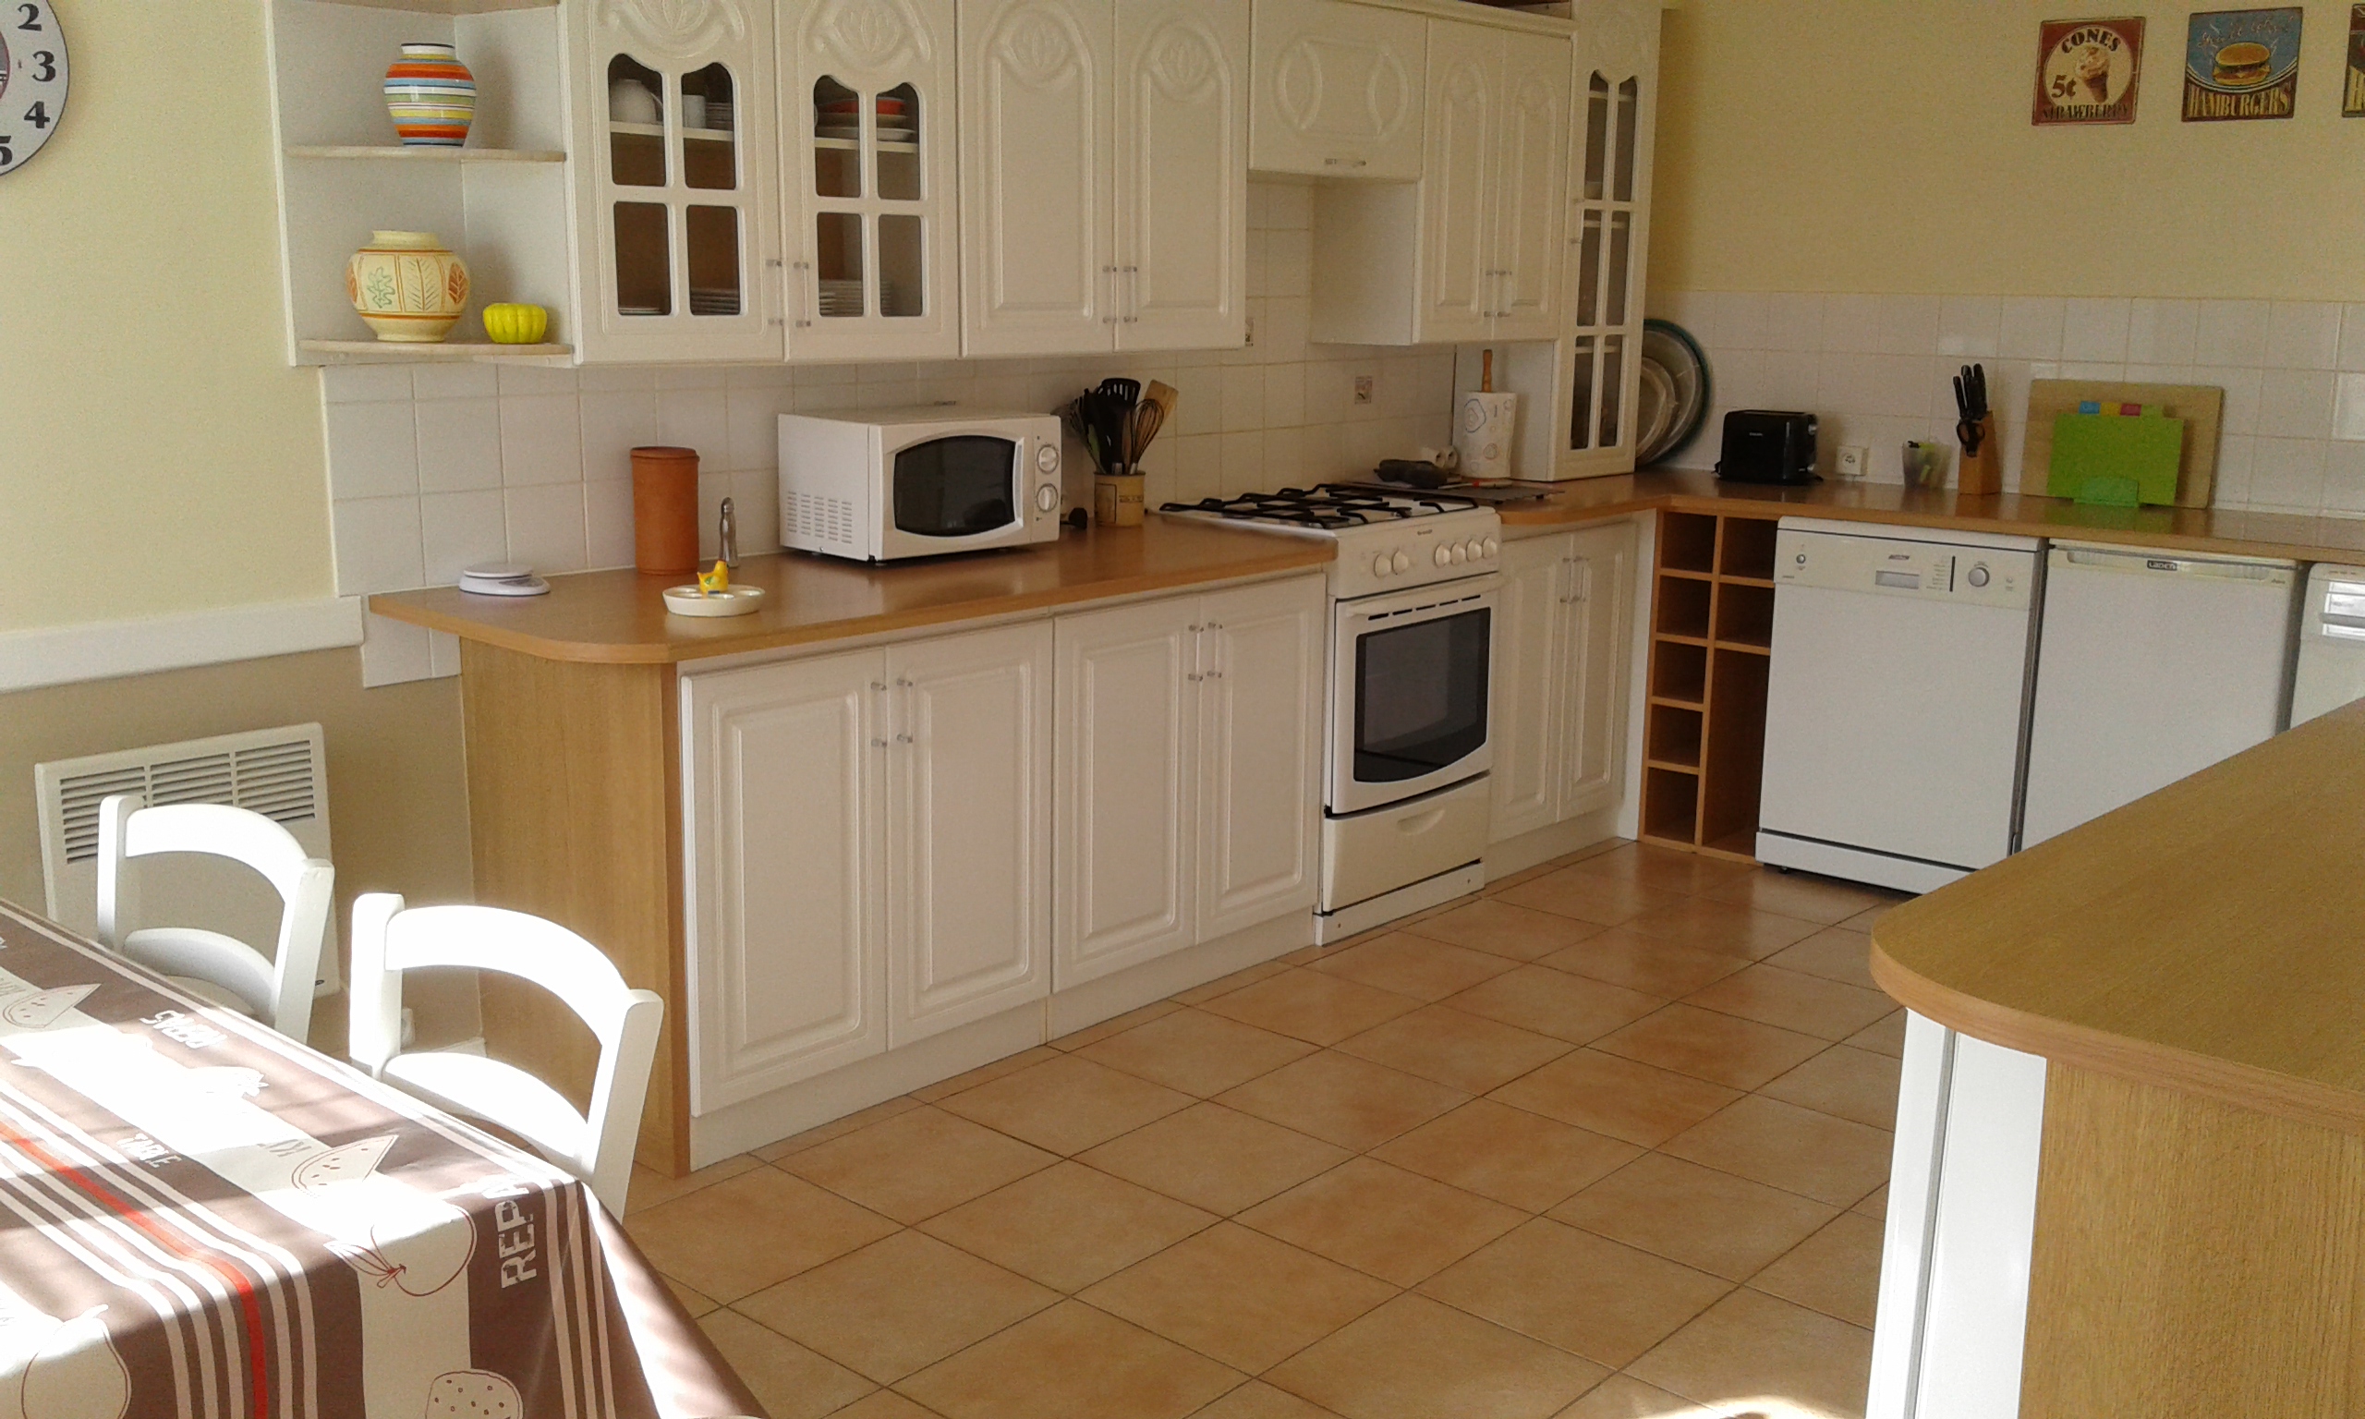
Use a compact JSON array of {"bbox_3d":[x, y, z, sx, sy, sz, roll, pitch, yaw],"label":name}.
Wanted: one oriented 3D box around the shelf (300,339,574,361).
[{"bbox_3d":[-1.178,-0.568,3.106,0.350,0.020,0.280,12,17,42],"label":"shelf"}]

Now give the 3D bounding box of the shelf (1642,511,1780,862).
[{"bbox_3d":[1.507,-0.106,5.084,0.345,0.850,0.550,11,16,42],"label":"shelf"}]

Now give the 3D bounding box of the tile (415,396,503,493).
[{"bbox_3d":[-1.213,-0.444,3.316,0.010,0.151,0.151,11,16,42],"label":"tile"}]

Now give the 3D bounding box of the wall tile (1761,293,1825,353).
[{"bbox_3d":[1.625,-1.024,5.237,0.150,0.155,0.010,9,14,38],"label":"wall tile"}]

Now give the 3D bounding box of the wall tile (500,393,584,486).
[{"bbox_3d":[-1.103,-0.464,3.413,0.010,0.155,0.149,11,15,43],"label":"wall tile"}]

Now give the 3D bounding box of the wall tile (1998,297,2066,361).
[{"bbox_3d":[2.156,-0.967,5.019,0.154,0.154,0.010,11,16,38],"label":"wall tile"}]

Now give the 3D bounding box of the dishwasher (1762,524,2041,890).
[{"bbox_3d":[1.852,-0.038,4.804,0.595,0.861,0.575,9,14,38],"label":"dishwasher"}]

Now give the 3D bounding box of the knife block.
[{"bbox_3d":[2.053,-0.653,5.048,0.105,0.198,0.069,-9,16,-38],"label":"knife block"}]

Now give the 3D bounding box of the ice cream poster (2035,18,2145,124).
[{"bbox_3d":[2.154,-1.516,4.701,0.228,0.237,0.010,9,14,38],"label":"ice cream poster"}]

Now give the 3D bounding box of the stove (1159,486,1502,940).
[{"bbox_3d":[0.310,-0.016,4.532,0.590,0.910,0.584,11,15,43],"label":"stove"}]

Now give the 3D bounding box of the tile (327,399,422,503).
[{"bbox_3d":[-1.352,-0.434,3.308,0.010,0.157,0.153,10,15,42],"label":"tile"}]

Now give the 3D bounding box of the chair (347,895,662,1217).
[{"bbox_3d":[-0.709,0.637,1.571,0.430,0.850,0.450,10,15,42],"label":"chair"}]

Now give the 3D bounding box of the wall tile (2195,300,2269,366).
[{"bbox_3d":[2.439,-0.870,4.586,0.150,0.155,0.010,9,14,38],"label":"wall tile"}]

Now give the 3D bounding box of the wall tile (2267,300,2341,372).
[{"bbox_3d":[2.548,-0.849,4.477,0.151,0.151,0.010,11,16,42],"label":"wall tile"}]

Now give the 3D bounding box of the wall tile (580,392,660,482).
[{"bbox_3d":[-1.004,-0.490,3.535,0.010,0.151,0.151,11,16,42],"label":"wall tile"}]

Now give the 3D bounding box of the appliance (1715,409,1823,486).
[{"bbox_3d":[1.556,-0.693,5.250,0.240,0.185,0.150,10,15,42],"label":"appliance"}]

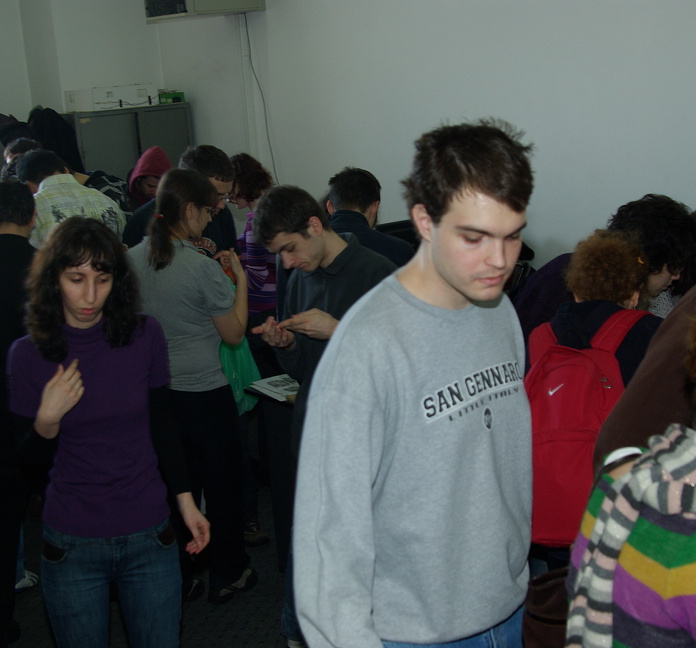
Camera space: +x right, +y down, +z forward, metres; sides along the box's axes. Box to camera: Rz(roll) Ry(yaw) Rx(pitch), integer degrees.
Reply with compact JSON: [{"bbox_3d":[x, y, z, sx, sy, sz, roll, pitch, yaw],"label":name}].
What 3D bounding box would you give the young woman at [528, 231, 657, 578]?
[{"bbox_3d":[0.675,0.523,2.779,0.470,1.500,0.480,2,14,27],"label":"young woman"}]

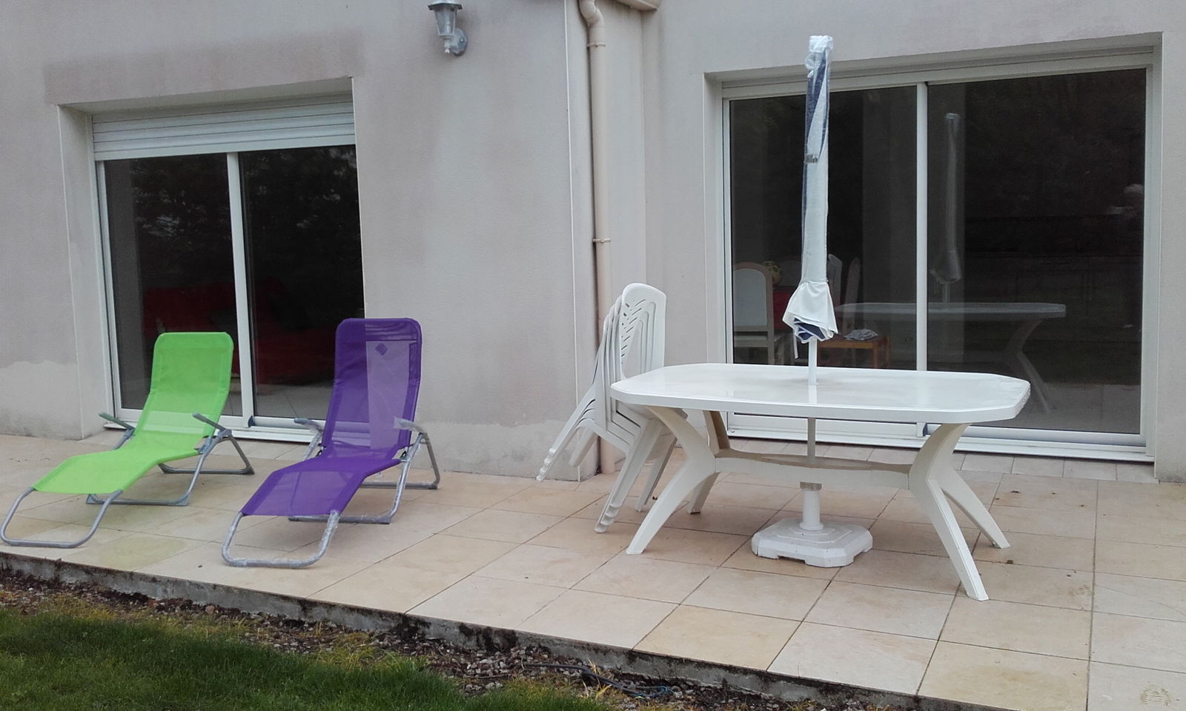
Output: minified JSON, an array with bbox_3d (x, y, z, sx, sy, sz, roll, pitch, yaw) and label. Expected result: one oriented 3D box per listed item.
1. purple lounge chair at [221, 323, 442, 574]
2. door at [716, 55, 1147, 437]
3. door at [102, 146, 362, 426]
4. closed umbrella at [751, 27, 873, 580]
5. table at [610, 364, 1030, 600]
[{"bbox_3d":[-1.240,0.358,4.903,0.590,0.950,1.480,-1,7,12],"label":"purple lounge chair"},{"bbox_3d":[1.980,-0.555,6.030,2.420,2.140,0.130,1,7,25],"label":"door"},{"bbox_3d":[-2.450,-0.485,6.780,2.400,1.980,0.130,1,7,25],"label":"door"},{"bbox_3d":[0.914,-0.227,4.132,0.450,2.130,0.450,1,7,28],"label":"closed umbrella"},{"bbox_3d":[0.953,0.470,4.230,1.640,0.725,0.940,1,7,28],"label":"table"}]

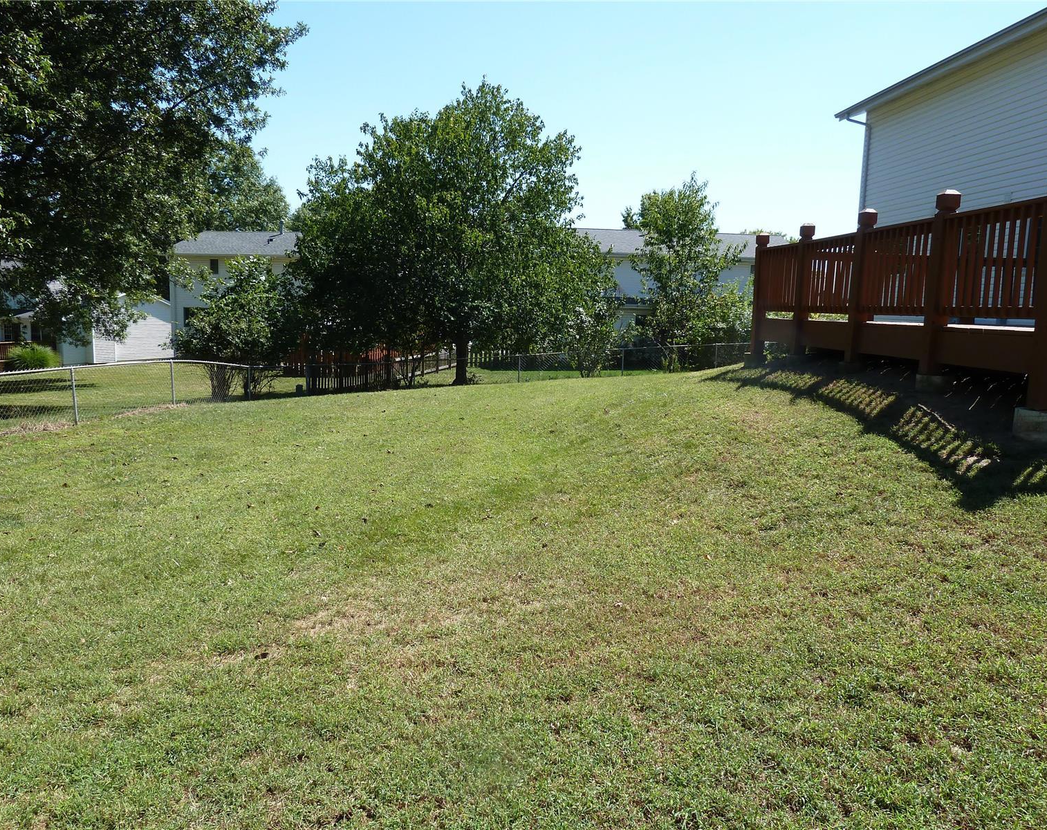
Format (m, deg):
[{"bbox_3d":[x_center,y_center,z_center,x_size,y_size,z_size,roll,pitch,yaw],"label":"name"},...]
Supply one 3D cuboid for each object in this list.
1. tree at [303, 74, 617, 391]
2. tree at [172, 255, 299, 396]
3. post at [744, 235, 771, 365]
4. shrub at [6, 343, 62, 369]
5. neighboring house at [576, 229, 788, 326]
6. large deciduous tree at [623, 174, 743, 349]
[{"bbox_3d":[-1.904,-4.816,21.842,8.429,8.139,8.200,1,8,0],"label":"tree"},{"bbox_3d":[-7.605,-2.270,21.209,3.306,3.814,3.200,1,8,0],"label":"tree"},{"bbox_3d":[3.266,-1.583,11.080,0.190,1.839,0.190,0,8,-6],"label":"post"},{"bbox_3d":[-23.010,-2.699,37.547,2.525,1.301,2.400,1,8,0],"label":"shrub"},{"bbox_3d":[8.511,-7.233,46.728,14.500,7.200,9.000,-1,8,-14],"label":"neighboring house"},{"bbox_3d":[4.618,-4.059,23.148,3.353,5.548,3.300,1,8,0],"label":"large deciduous tree"}]

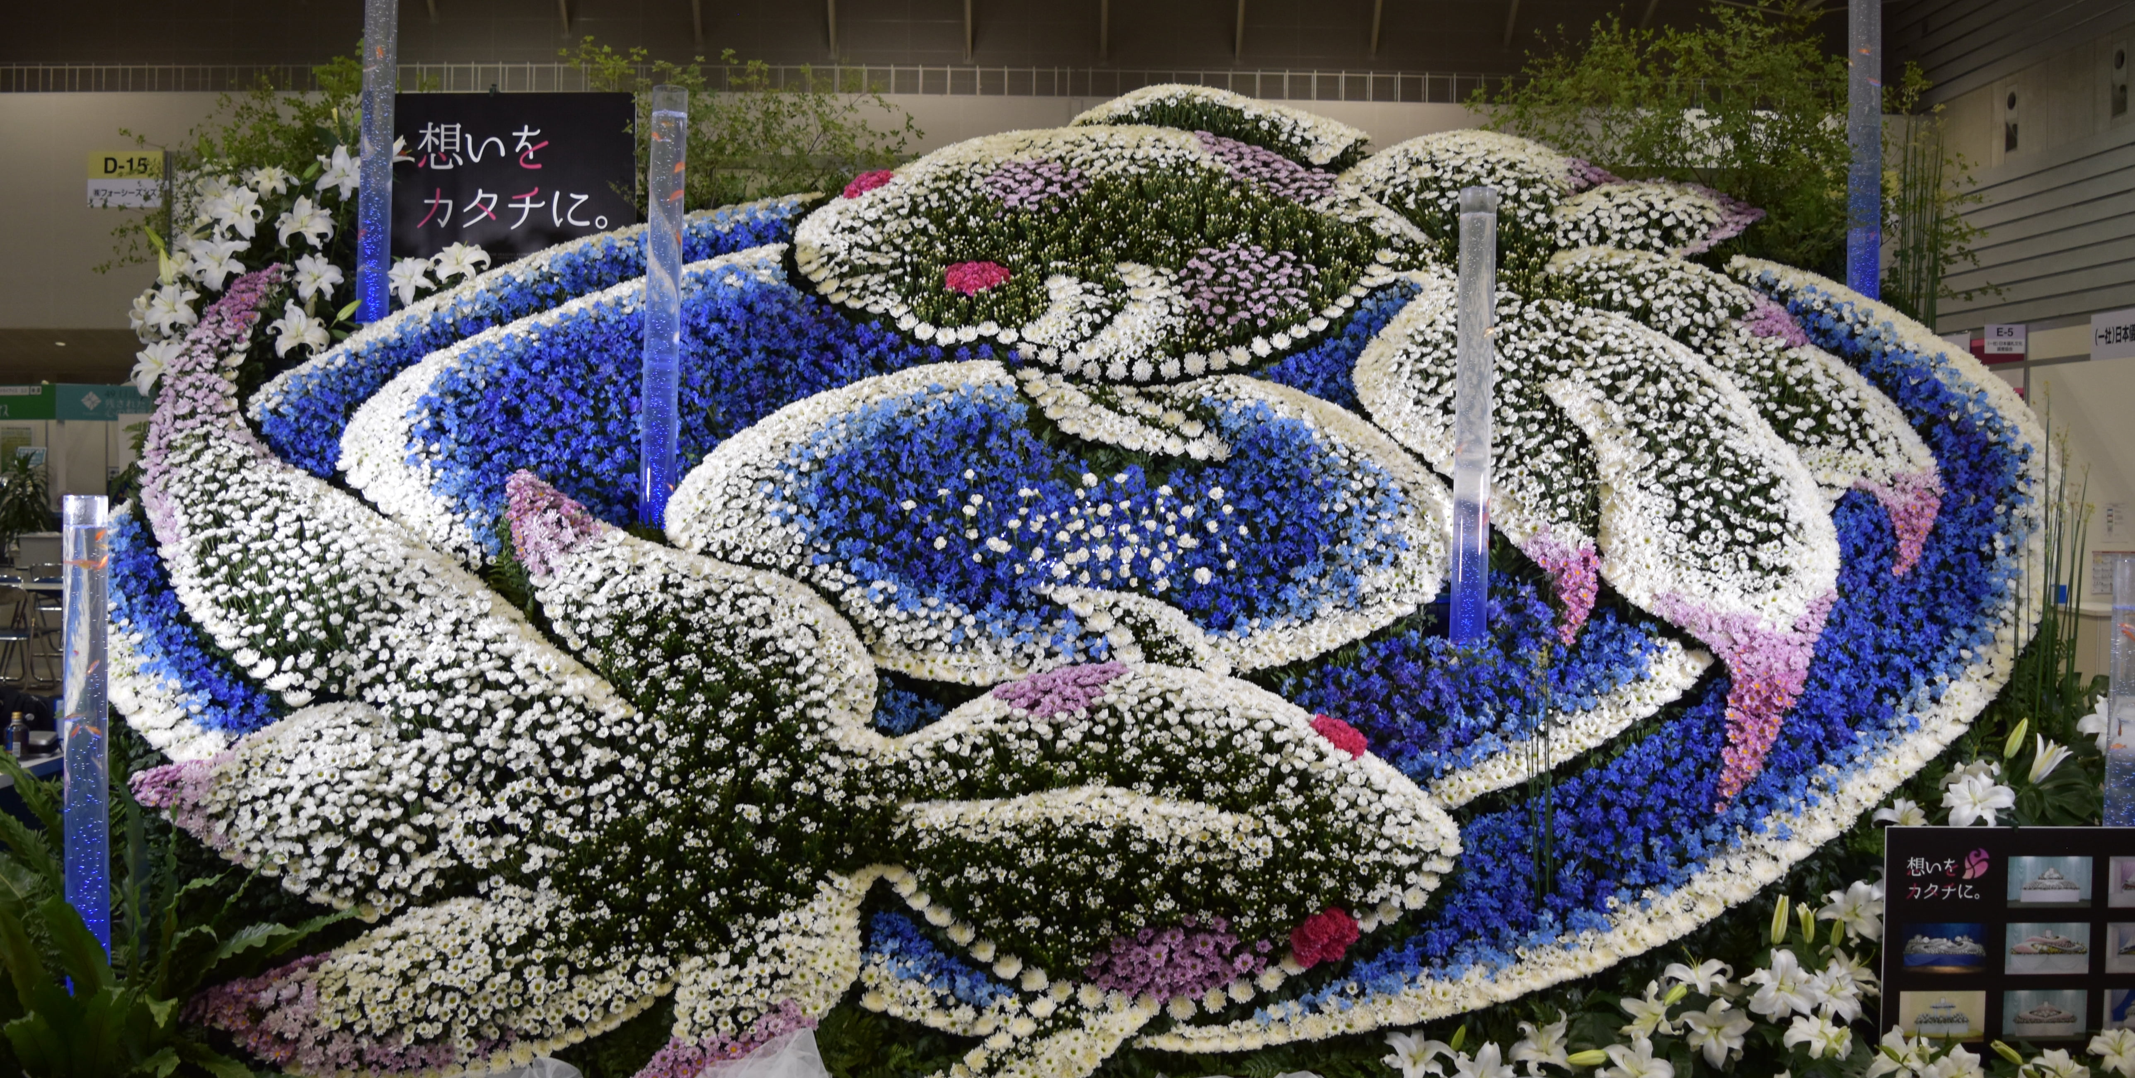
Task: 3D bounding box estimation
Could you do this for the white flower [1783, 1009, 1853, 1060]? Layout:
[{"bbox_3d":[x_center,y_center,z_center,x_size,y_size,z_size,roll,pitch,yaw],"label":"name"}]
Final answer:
[{"bbox_3d":[1.801,1.189,3.700,0.165,0.130,0.120,0,2,11],"label":"white flower"}]

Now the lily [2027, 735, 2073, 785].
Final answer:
[{"bbox_3d":[2.453,0.552,3.850,0.115,0.128,0.105,-1,2,-37],"label":"lily"}]

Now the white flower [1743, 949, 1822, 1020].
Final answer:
[{"bbox_3d":[1.726,1.075,3.720,0.187,0.172,0.100,1,2,11],"label":"white flower"}]

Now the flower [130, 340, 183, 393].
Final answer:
[{"bbox_3d":[-2.739,-0.513,4.650,0.181,0.166,0.110,1,1,-6],"label":"flower"}]

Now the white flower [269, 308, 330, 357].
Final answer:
[{"bbox_3d":[-2.292,-0.620,4.600,0.185,0.160,0.110,0,2,-9],"label":"white flower"}]

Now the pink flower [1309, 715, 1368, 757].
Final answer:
[{"bbox_3d":[0.688,0.498,3.900,0.145,0.110,0.110,0,2,-6],"label":"pink flower"}]

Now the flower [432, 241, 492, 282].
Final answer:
[{"bbox_3d":[-1.877,-0.856,4.780,0.190,0.135,0.120,0,2,-6],"label":"flower"}]

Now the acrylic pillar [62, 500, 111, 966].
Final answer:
[{"bbox_3d":[-2.339,0.547,3.680,0.110,1.280,0.110,0,2,0],"label":"acrylic pillar"}]

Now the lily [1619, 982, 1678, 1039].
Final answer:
[{"bbox_3d":[1.431,1.161,3.800,0.145,0.140,0.120,1,2,24],"label":"lily"}]

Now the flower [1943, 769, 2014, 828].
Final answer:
[{"bbox_3d":[2.272,0.656,3.850,0.175,0.150,0.110,1,1,17],"label":"flower"}]

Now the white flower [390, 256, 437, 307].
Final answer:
[{"bbox_3d":[-2.024,-0.796,4.760,0.155,0.158,0.095,0,2,-6],"label":"white flower"}]

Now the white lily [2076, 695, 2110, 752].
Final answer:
[{"bbox_3d":[2.662,0.476,3.950,0.167,0.154,0.110,1,1,19],"label":"white lily"}]

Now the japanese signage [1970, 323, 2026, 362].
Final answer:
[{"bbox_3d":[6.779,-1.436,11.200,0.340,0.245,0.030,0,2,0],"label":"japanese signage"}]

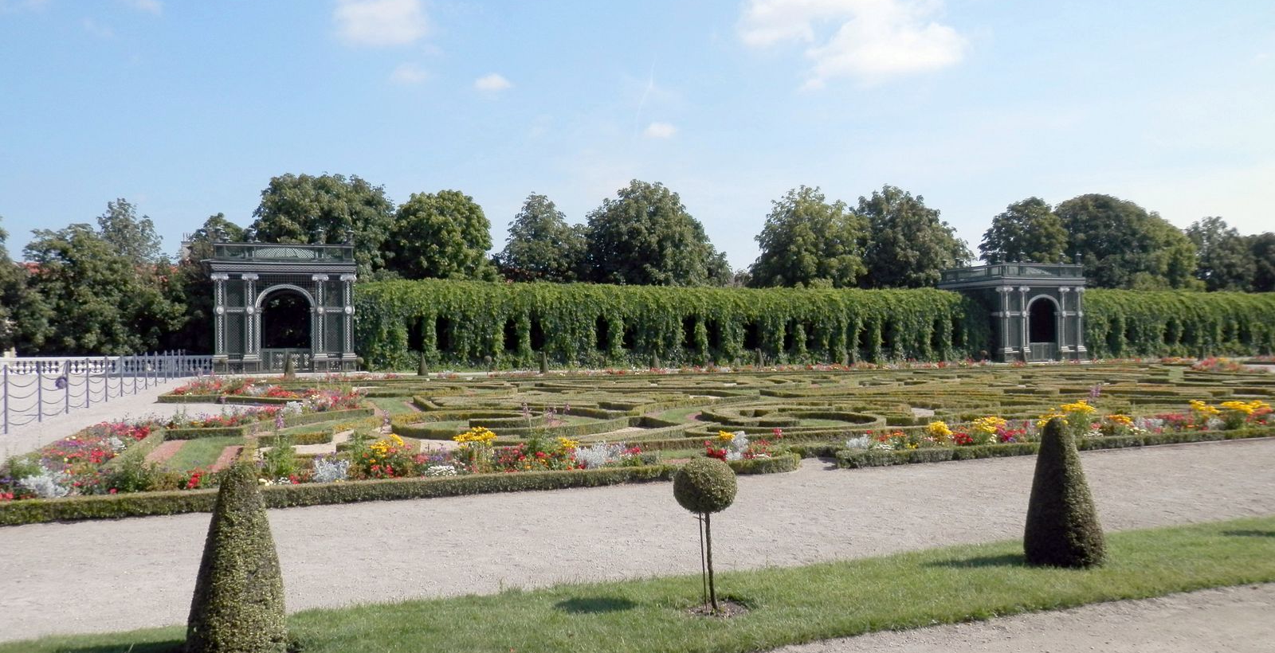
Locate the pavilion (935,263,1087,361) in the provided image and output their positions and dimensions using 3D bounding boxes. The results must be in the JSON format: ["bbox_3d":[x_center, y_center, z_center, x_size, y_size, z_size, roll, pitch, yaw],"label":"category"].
[{"bbox_3d":[23.672,-0.836,58.412,6.150,6.000,6.000,0,-1,-20],"label":"pavilion"}]

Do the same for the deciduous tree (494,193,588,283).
[{"bbox_3d":[-7.103,-3.720,67.510,7.340,12.230,7.340,0,-1,-20],"label":"deciduous tree"}]

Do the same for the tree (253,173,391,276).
[{"bbox_3d":[-19.544,-3.614,57.084,8.410,11.880,8.410,0,-1,-20],"label":"tree"}]

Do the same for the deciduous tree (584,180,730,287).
[{"bbox_3d":[1.432,-4.142,66.551,10.500,12.980,10.500,0,-1,-20],"label":"deciduous tree"}]

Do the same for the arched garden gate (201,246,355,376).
[{"bbox_3d":[-17.054,-0.823,44.892,6.150,6.000,5.600,0,-1,-20],"label":"arched garden gate"}]

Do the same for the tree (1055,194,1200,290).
[{"bbox_3d":[44.770,-4.841,83.980,11.620,14.420,11.620,0,-1,-20],"label":"tree"}]

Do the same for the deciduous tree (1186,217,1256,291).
[{"bbox_3d":[59.012,-4.360,93.049,6.540,13.540,6.540,0,-1,-20],"label":"deciduous tree"}]

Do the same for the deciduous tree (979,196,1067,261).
[{"bbox_3d":[33.239,-4.416,79.873,7.730,13.570,7.730,0,-1,-20],"label":"deciduous tree"}]

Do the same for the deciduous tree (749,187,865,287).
[{"bbox_3d":[13.080,-4.244,70.697,8.720,13.180,8.720,0,-1,-20],"label":"deciduous tree"}]

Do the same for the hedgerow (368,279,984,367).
[{"bbox_3d":[2.928,-0.015,52.722,37.150,4.400,2.900,0,-1,-20],"label":"hedgerow"}]

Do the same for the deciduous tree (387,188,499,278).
[{"bbox_3d":[-12.676,-3.237,59.522,6.860,11.120,6.860,0,-1,-20],"label":"deciduous tree"}]

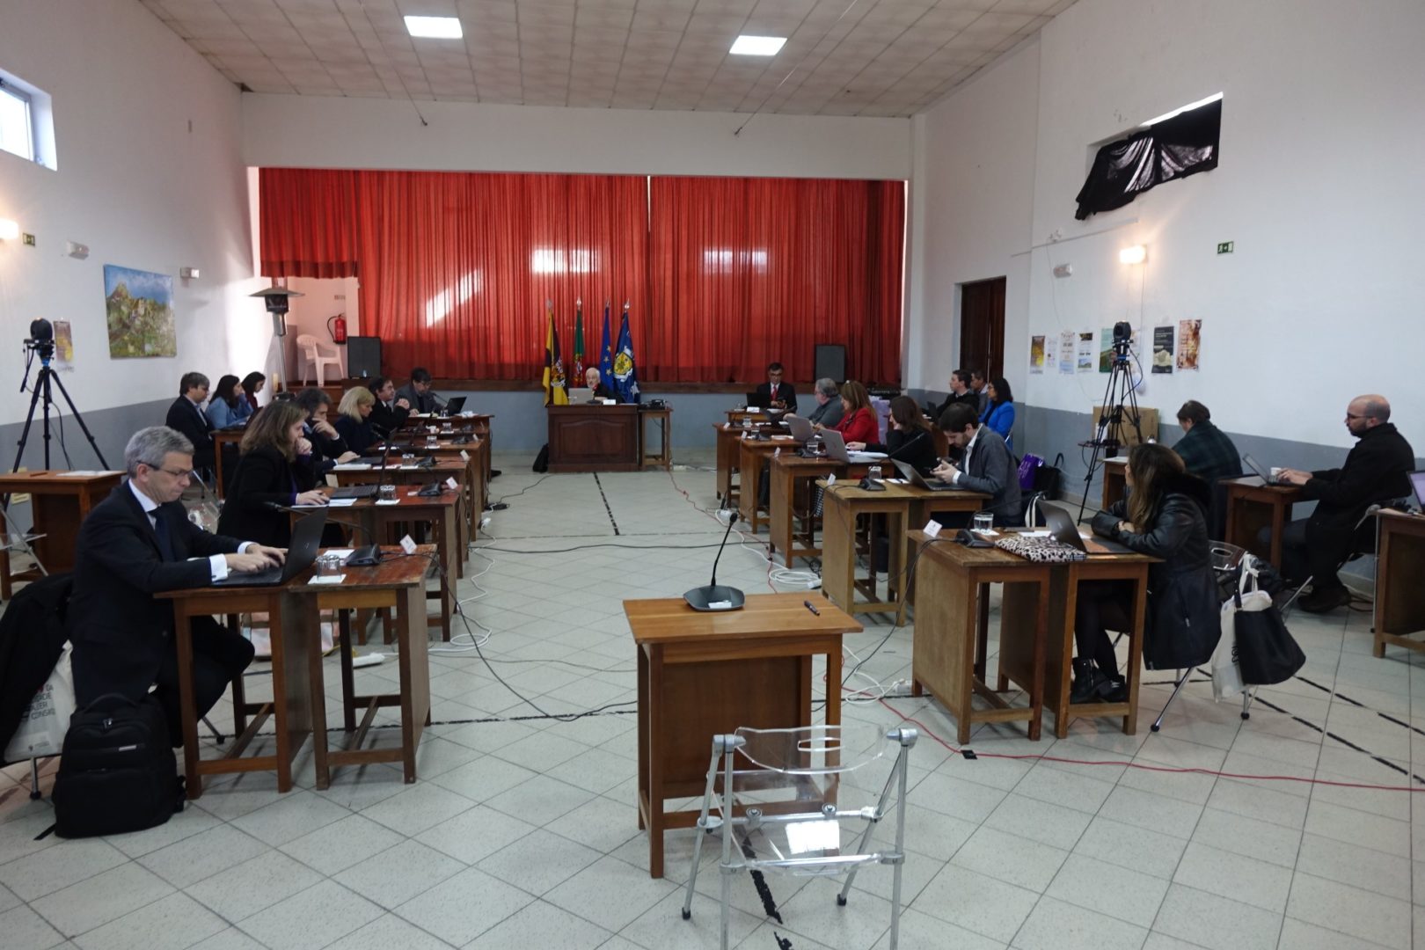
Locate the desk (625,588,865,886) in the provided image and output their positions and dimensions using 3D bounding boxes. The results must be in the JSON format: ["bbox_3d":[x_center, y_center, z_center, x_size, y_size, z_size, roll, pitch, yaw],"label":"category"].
[{"bbox_3d":[0.077,0.831,3.075,0.690,0.775,0.440,-1,8,-10],"label":"desk"}]

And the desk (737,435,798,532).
[{"bbox_3d":[0.469,0.080,8.418,0.436,0.772,0.663,-1,8,-9],"label":"desk"}]

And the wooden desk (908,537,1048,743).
[{"bbox_3d":[1.152,0.684,4.143,0.436,0.772,0.663,-1,8,-8],"label":"wooden desk"}]

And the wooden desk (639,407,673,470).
[{"bbox_3d":[-0.773,-0.482,12.818,0.450,0.770,0.690,-1,8,-8],"label":"wooden desk"}]

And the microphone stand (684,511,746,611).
[{"bbox_3d":[0.010,0.281,3.087,0.200,0.310,0.160,-1,8,-7],"label":"microphone stand"}]

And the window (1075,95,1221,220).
[{"bbox_3d":[4.034,-2.905,8.819,0.150,0.680,2.120,-1,8,-8],"label":"window"}]

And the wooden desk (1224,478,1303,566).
[{"bbox_3d":[3.680,0.440,6.129,0.680,0.757,0.460,-3,8,-23],"label":"wooden desk"}]

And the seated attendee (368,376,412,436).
[{"bbox_3d":[-3.079,-0.303,9.403,0.800,1.325,0.520,2,8,12],"label":"seated attendee"}]

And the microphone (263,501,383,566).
[{"bbox_3d":[-1.519,0.223,3.739,0.430,0.245,0.190,-1,8,-10],"label":"microphone"}]

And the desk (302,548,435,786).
[{"bbox_3d":[-1.329,0.727,3.745,0.460,0.757,0.690,-1,8,-10],"label":"desk"}]

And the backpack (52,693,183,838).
[{"bbox_3d":[-1.971,0.941,3.182,0.330,0.430,0.240,-3,8,-22],"label":"backpack"}]

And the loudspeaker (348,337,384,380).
[{"bbox_3d":[-5.228,-1.764,14.322,0.510,0.670,0.420,-2,8,-14],"label":"loudspeaker"}]

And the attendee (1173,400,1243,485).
[{"bbox_3d":[3.751,0.009,7.649,0.820,1.220,0.550,5,9,31],"label":"attendee"}]

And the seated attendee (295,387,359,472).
[{"bbox_3d":[-2.746,0.032,6.655,0.680,1.300,0.520,-1,8,-10],"label":"seated attendee"}]

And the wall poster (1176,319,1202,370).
[{"bbox_3d":[4.075,-1.109,8.115,0.010,0.417,0.285,-1,8,-10],"label":"wall poster"}]

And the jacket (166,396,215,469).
[{"bbox_3d":[-4.809,-0.422,8.773,0.450,0.660,0.500,0,8,-7],"label":"jacket"}]

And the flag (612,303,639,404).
[{"bbox_3d":[-1.260,-1.748,13.781,0.404,1.491,0.250,-1,8,-10],"label":"flag"}]

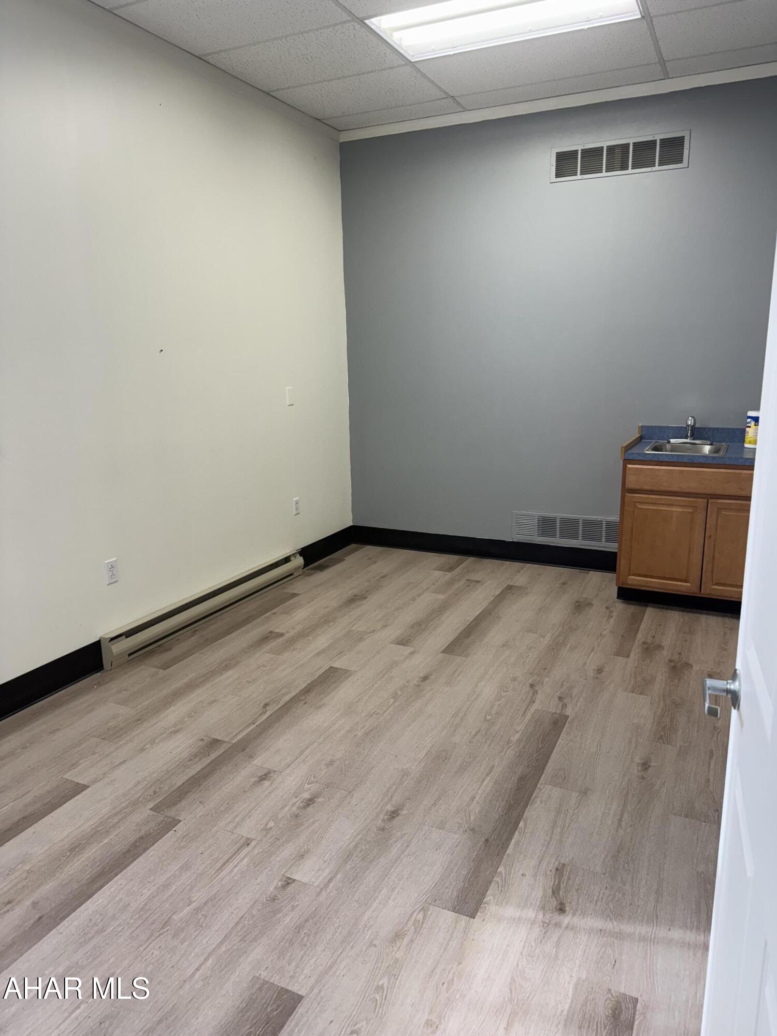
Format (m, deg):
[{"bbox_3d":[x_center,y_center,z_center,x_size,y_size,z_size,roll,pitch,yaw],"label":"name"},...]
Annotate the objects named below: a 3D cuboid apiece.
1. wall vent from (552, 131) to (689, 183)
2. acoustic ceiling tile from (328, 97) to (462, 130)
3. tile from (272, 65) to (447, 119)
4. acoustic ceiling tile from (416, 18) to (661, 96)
[{"bbox_3d":[1.372,-2.163,4.308,0.804,0.199,0.025,6,15,25],"label":"wall vent"},{"bbox_3d":[0.027,-2.651,4.715,0.924,0.020,0.281,6,15,25],"label":"acoustic ceiling tile"},{"bbox_3d":[-0.168,-2.557,4.326,0.924,0.020,0.610,6,15,25],"label":"tile"},{"bbox_3d":[0.796,-2.461,3.868,1.219,0.020,0.610,6,15,25],"label":"acoustic ceiling tile"}]

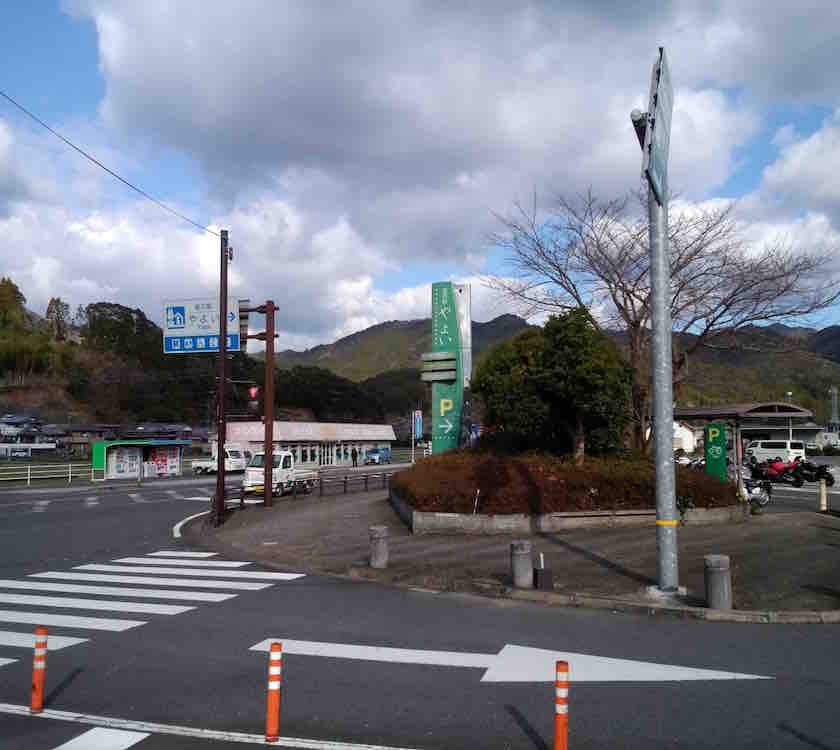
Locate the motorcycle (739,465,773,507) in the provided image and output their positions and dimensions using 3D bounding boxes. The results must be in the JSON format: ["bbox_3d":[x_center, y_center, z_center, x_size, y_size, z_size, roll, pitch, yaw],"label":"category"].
[{"bbox_3d":[10.439,3.505,24.489,0.750,1.220,2.050,1,-5,-15],"label":"motorcycle"}]

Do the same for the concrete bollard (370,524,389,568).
[{"bbox_3d":[-0.675,2.792,12.711,0.310,0.670,0.310,0,-5,0],"label":"concrete bollard"}]

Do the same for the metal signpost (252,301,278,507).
[{"bbox_3d":[-4.946,0.905,25.217,0.750,6.600,0.400,-2,-5,19],"label":"metal signpost"}]

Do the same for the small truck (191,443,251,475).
[{"bbox_3d":[-13.637,5.866,53.185,3.400,1.830,1.500,-2,-5,24],"label":"small truck"}]

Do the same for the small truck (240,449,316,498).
[{"bbox_3d":[-5.380,3.861,30.888,1.475,1.780,3.395,-2,-5,18],"label":"small truck"}]

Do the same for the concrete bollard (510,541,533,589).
[{"bbox_3d":[1.446,2.658,11.059,0.295,0.610,0.295,0,-5,0],"label":"concrete bollard"}]

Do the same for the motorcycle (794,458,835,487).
[{"bbox_3d":[17.623,4.388,34.948,0.800,1.160,2.100,3,-6,-35],"label":"motorcycle"}]

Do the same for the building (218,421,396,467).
[{"bbox_3d":[-10.025,6.660,74.508,6.600,3.900,20.300,-3,-6,29],"label":"building"}]

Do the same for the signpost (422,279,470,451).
[{"bbox_3d":[0.831,0.277,23.568,1.250,6.200,0.850,-2,-5,22],"label":"signpost"}]

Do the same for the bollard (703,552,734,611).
[{"bbox_3d":[3.681,2.539,9.634,0.305,0.610,0.305,0,-5,0],"label":"bollard"}]

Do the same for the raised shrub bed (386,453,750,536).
[{"bbox_3d":[4.077,3.149,22.815,9.600,1.600,11.500,0,-5,-5],"label":"raised shrub bed"}]

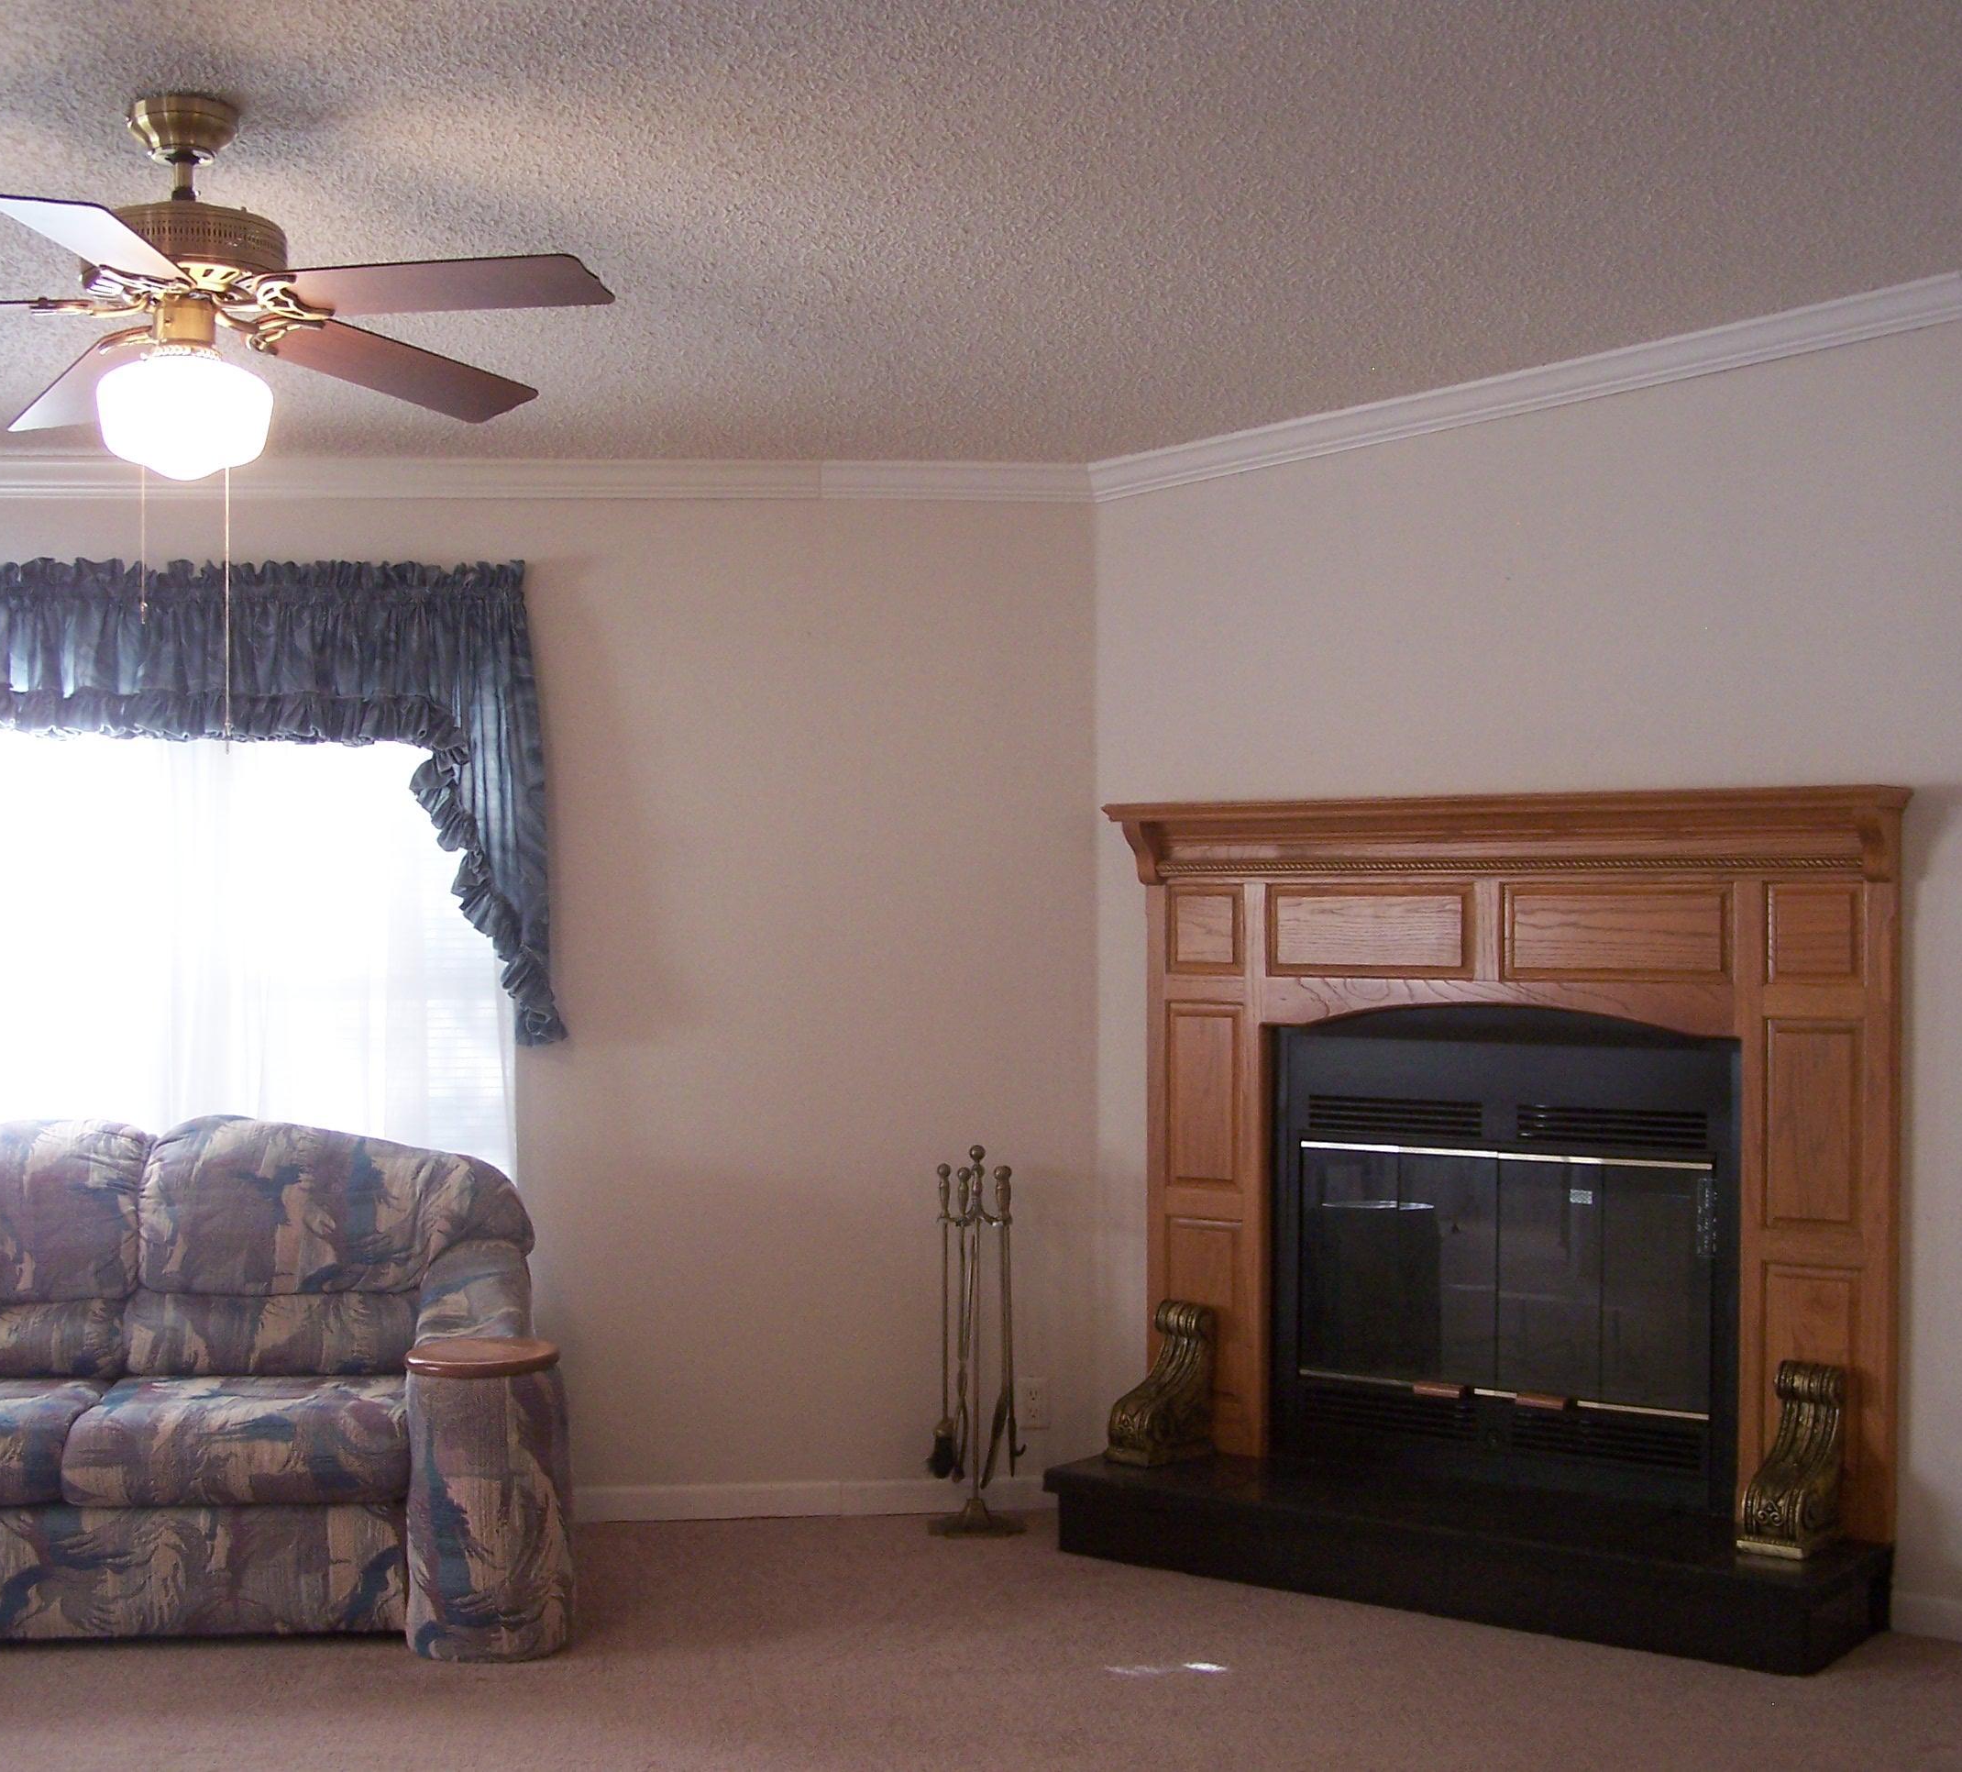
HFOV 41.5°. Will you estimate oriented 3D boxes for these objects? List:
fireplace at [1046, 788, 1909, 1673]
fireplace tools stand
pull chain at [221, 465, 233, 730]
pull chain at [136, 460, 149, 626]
[{"bbox_3d":[0.920,0.612,5.047,1.670,1.545,0.410,0,0,37],"label":"fireplace"},{"bbox_3d":[-0.011,0.983,5.639,0.205,0.835,0.205,0,0,-6],"label":"fireplace tools stand"},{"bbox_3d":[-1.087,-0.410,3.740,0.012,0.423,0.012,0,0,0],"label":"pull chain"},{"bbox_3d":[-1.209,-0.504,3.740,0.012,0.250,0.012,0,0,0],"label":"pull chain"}]

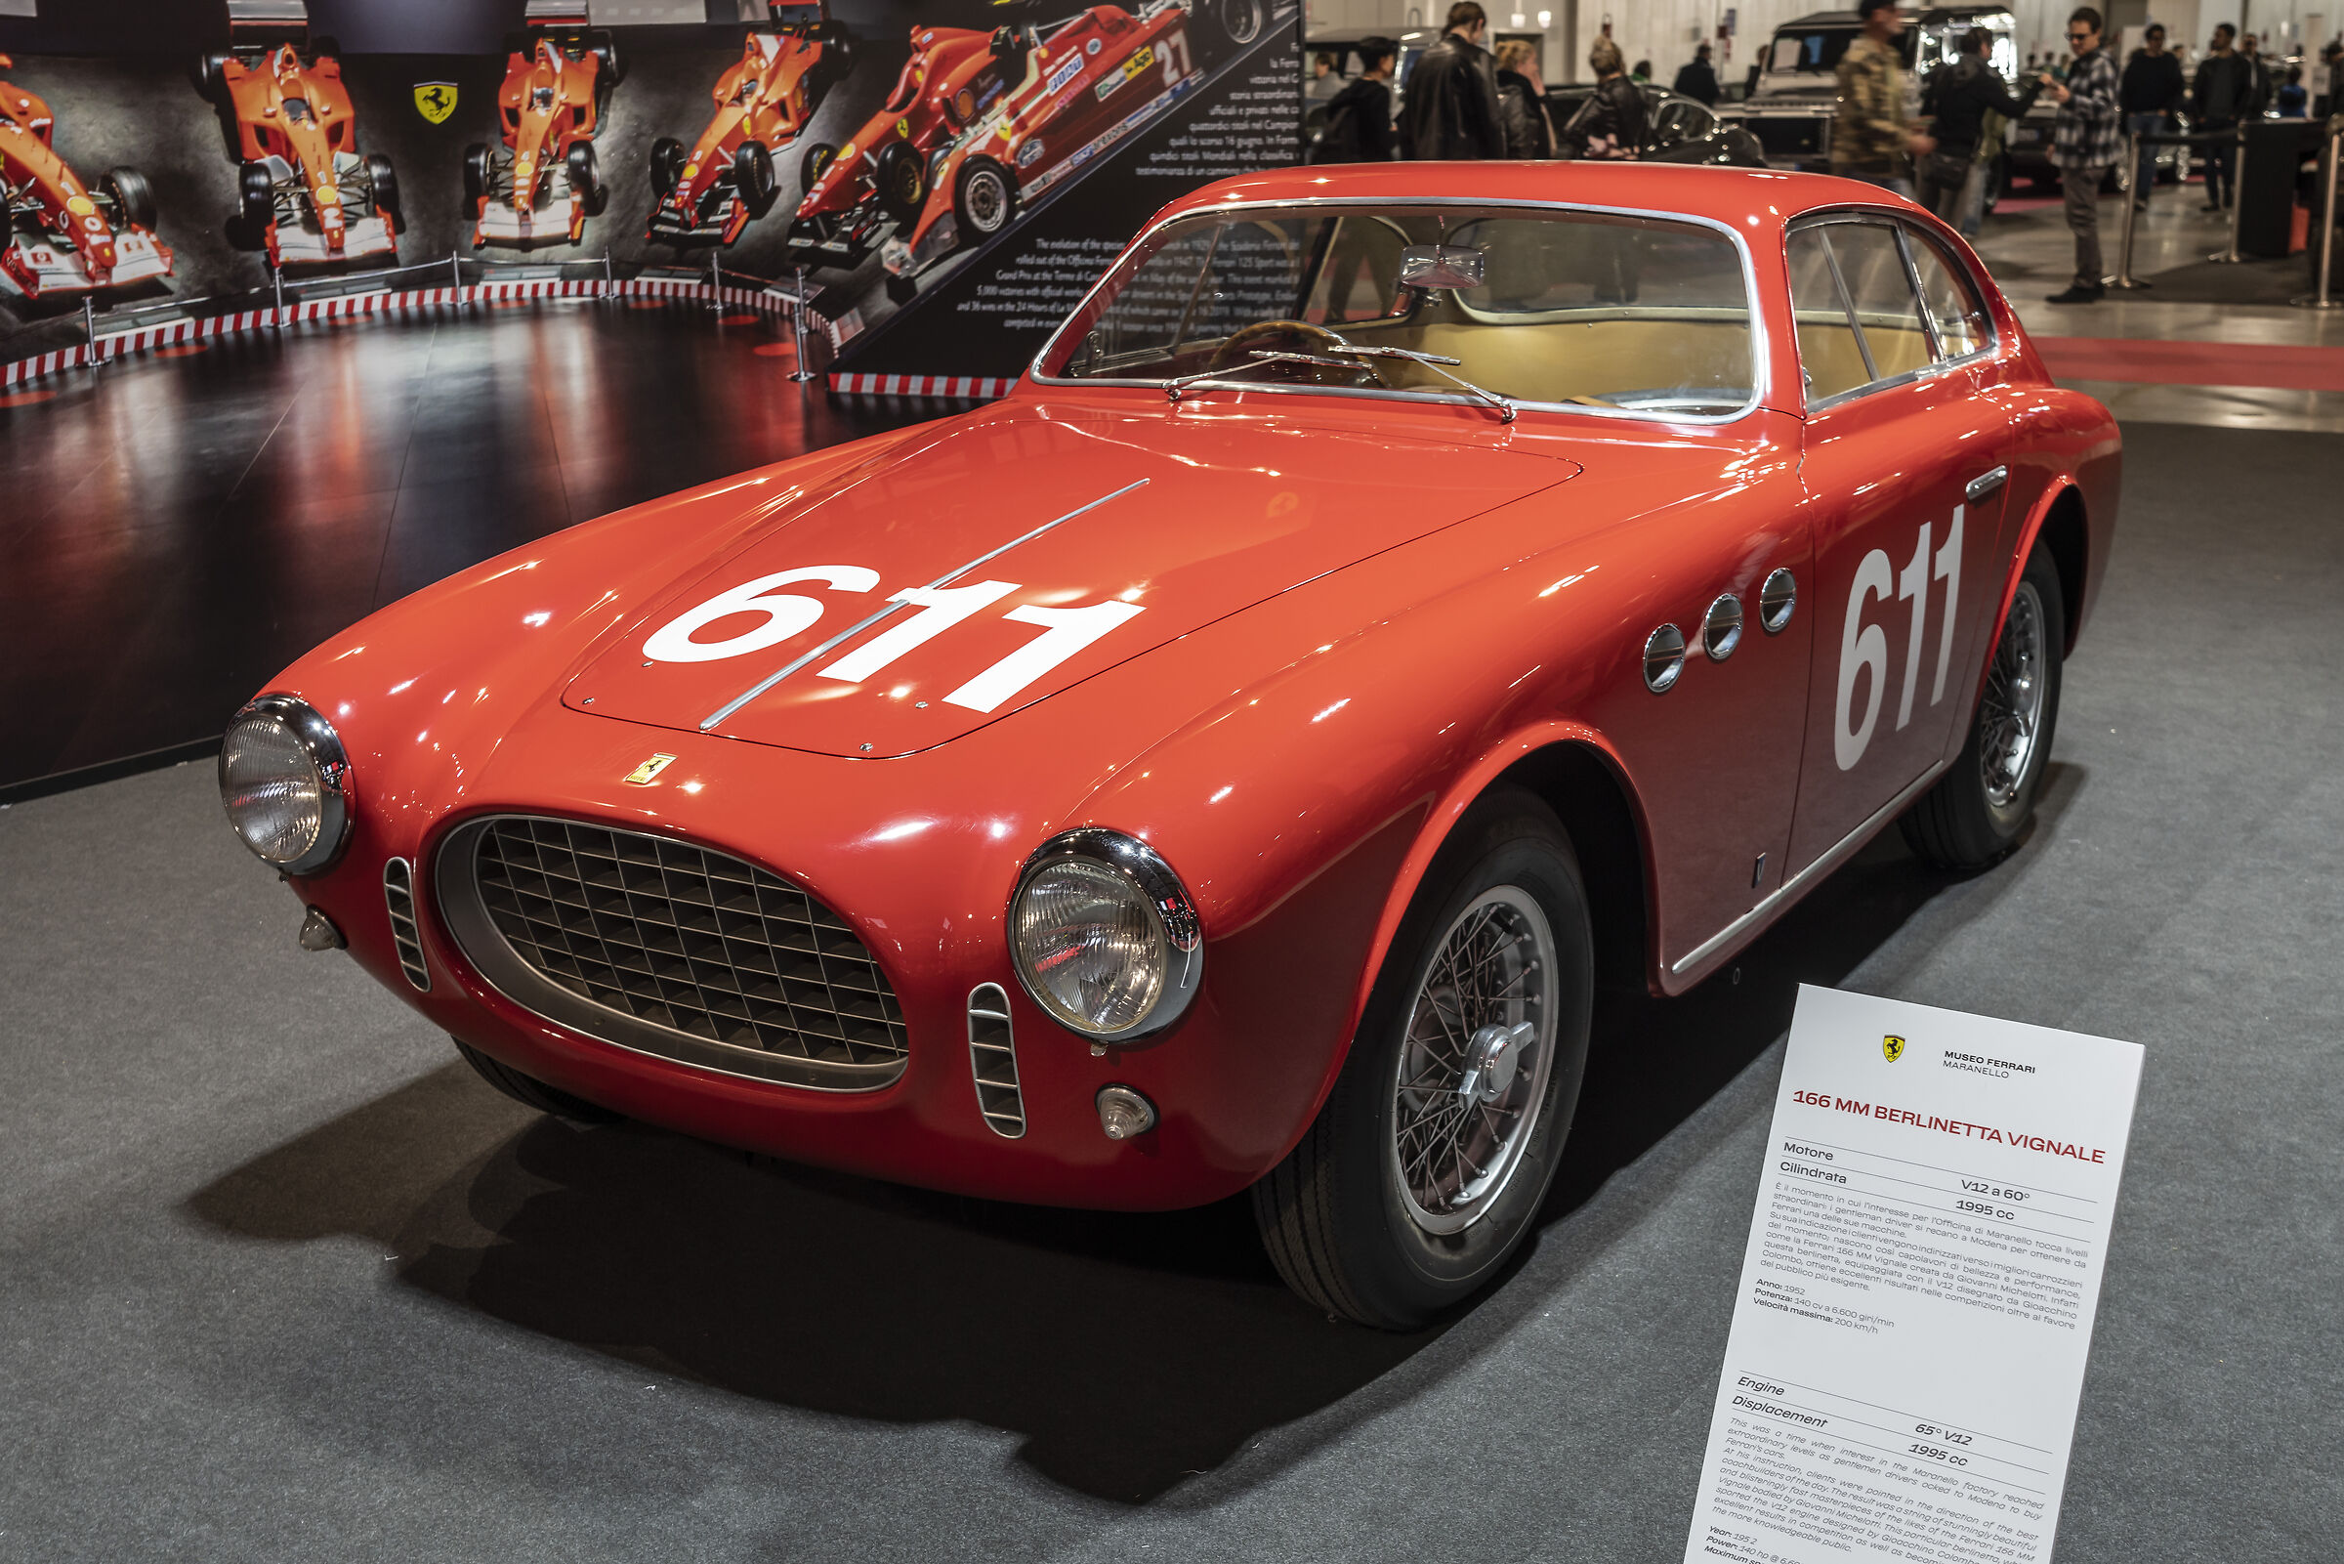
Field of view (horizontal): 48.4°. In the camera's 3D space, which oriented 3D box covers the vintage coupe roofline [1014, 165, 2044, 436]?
[{"bbox_3d":[0.717,-0.960,4.852,1.360,0.410,1.650,8,18,32],"label":"vintage coupe roofline"}]

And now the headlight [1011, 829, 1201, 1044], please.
[{"bbox_3d":[-0.077,0.163,2.678,0.216,0.218,0.090,7,15,29],"label":"headlight"}]

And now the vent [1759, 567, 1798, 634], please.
[{"bbox_3d":[0.897,-0.271,3.885,0.035,0.097,0.097,9,18,40],"label":"vent"}]

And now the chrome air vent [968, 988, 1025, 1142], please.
[{"bbox_3d":[-0.184,0.304,2.846,0.056,0.190,0.035,6,22,27],"label":"chrome air vent"}]

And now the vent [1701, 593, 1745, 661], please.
[{"bbox_3d":[0.781,-0.221,3.716,0.035,0.097,0.097,10,18,41],"label":"vent"}]

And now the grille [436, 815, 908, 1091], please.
[{"bbox_3d":[-0.592,0.199,3.073,0.735,0.305,0.110,8,24,32],"label":"grille"}]

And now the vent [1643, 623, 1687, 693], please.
[{"bbox_3d":[0.663,-0.169,3.543,0.035,0.097,0.097,10,19,42],"label":"vent"}]

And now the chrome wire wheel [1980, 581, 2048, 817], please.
[{"bbox_3d":[1.576,-0.177,5.046,0.130,0.440,0.440,8,18,32],"label":"chrome wire wheel"}]

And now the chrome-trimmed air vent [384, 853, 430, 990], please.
[{"bbox_3d":[-0.978,0.187,3.354,0.056,0.190,0.035,11,24,38],"label":"chrome-trimmed air vent"}]

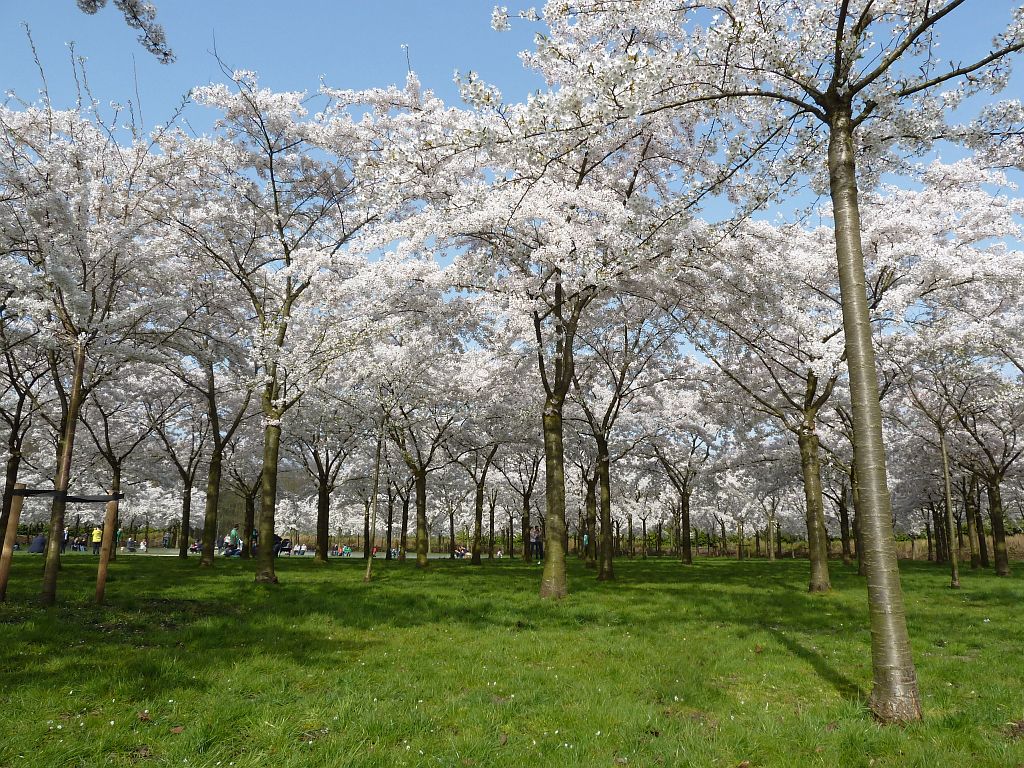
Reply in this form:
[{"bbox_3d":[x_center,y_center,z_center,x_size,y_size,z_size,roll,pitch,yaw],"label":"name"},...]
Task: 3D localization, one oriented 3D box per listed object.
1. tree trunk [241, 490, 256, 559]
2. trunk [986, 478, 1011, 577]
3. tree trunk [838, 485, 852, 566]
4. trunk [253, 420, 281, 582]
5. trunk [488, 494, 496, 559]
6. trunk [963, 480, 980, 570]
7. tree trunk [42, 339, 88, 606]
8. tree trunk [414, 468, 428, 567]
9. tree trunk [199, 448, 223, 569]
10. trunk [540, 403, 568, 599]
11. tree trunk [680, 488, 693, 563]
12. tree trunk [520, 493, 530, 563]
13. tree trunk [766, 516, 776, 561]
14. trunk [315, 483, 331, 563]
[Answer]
[{"bbox_3d":[-12.438,6.639,34.977,0.410,3.177,0.410,4,-12,-19],"label":"tree trunk"},{"bbox_3d":[14.006,4.112,21.315,0.370,2.760,0.370,-7,-14,32],"label":"trunk"},{"bbox_3d":[12.973,5.515,28.812,0.280,3.018,0.280,-5,-13,23],"label":"tree trunk"},{"bbox_3d":[-5.433,2.594,16.538,0.416,3.593,0.416,4,-13,-17],"label":"trunk"},{"bbox_3d":[-1.071,7.728,39.900,0.294,3.285,0.294,1,-12,-1],"label":"trunk"},{"bbox_3d":[16.760,5.137,26.887,0.342,3.092,0.342,-7,-14,31],"label":"trunk"},{"bbox_3d":[-6.780,1.263,11.204,0.219,3.970,0.219,6,-13,-30],"label":"tree trunk"},{"bbox_3d":[-3.427,5.039,27.777,0.408,3.494,0.408,2,-12,-7],"label":"tree trunk"},{"bbox_3d":[-10.910,4.510,27.015,0.439,4.174,0.439,5,-12,-21],"label":"tree trunk"},{"bbox_3d":[0.795,2.167,14.085,0.426,3.645,0.426,-1,-12,3],"label":"trunk"},{"bbox_3d":[6.972,5.688,29.506,0.326,2.932,0.326,-3,-12,13],"label":"tree trunk"},{"bbox_3d":[0.696,6.674,34.348,0.368,3.055,0.368,0,-12,1],"label":"tree trunk"},{"bbox_3d":[11.781,7.005,33.509,0.216,1.971,0.216,-4,-12,19],"label":"tree trunk"},{"bbox_3d":[-8.059,5.881,31.453,0.472,3.273,0.472,3,-12,-14],"label":"trunk"}]

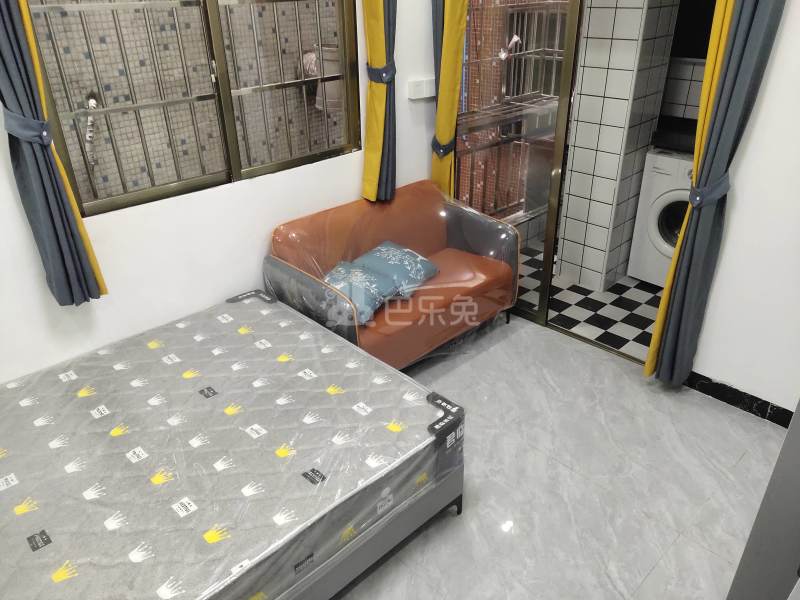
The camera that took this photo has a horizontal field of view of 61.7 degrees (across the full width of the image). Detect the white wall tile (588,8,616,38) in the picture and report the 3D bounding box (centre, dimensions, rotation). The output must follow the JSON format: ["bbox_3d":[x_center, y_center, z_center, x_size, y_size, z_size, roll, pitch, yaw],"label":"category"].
[{"bbox_3d":[1.091,-1.489,3.605,0.147,0.149,0.012,25,37,39],"label":"white wall tile"}]

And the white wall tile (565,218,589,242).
[{"bbox_3d":[1.114,-0.435,4.238,0.150,0.150,0.010,25,37,39],"label":"white wall tile"}]

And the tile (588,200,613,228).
[{"bbox_3d":[1.224,-0.521,4.081,0.010,0.151,0.151,-26,37,-38],"label":"tile"}]

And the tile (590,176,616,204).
[{"bbox_3d":[1.199,-0.645,3.935,0.147,0.149,0.012,25,37,39],"label":"tile"}]

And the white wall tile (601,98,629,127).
[{"bbox_3d":[1.198,-1.042,3.724,0.147,0.149,0.012,25,37,39],"label":"white wall tile"}]

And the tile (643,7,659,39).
[{"bbox_3d":[1.335,-1.463,3.559,0.010,0.150,0.143,25,37,39],"label":"tile"}]

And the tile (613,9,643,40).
[{"bbox_3d":[1.214,-1.464,3.573,0.150,0.150,0.010,25,37,39],"label":"tile"}]

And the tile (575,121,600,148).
[{"bbox_3d":[1.111,-0.975,3.953,0.150,0.150,0.010,25,37,39],"label":"tile"}]

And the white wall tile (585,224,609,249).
[{"bbox_3d":[1.222,-0.386,4.143,0.150,0.150,0.010,25,37,39],"label":"white wall tile"}]

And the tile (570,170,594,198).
[{"bbox_3d":[1.115,-0.707,4.104,0.010,0.151,0.151,-26,37,-38],"label":"tile"}]

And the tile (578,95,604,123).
[{"bbox_3d":[1.093,-1.085,3.818,0.147,0.149,0.012,25,37,39],"label":"tile"}]

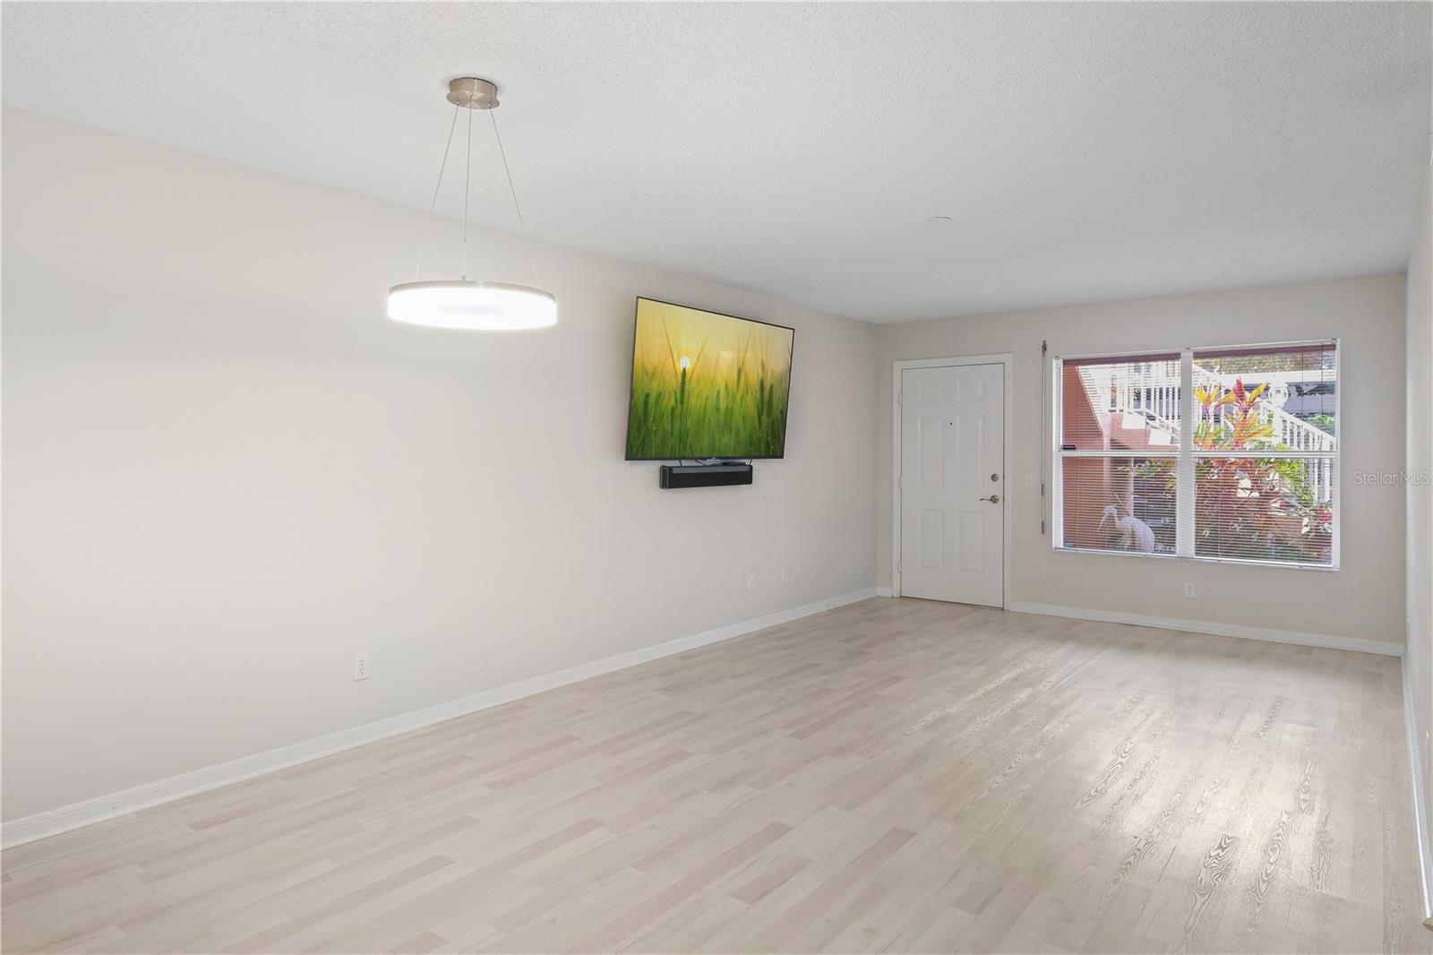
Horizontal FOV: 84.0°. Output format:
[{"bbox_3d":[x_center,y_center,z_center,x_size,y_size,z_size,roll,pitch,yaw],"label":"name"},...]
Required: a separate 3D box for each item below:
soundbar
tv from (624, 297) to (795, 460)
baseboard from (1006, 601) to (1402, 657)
[{"bbox_3d":[-0.050,-0.009,5.388,0.085,0.138,0.885,2,3,40],"label":"soundbar"},{"bbox_3d":[0.002,-0.601,5.344,0.060,0.960,1.670,9,7,38],"label":"tv"},{"bbox_3d":[3.472,1.106,5.952,2.516,0.080,0.015,1,2,36],"label":"baseboard"}]

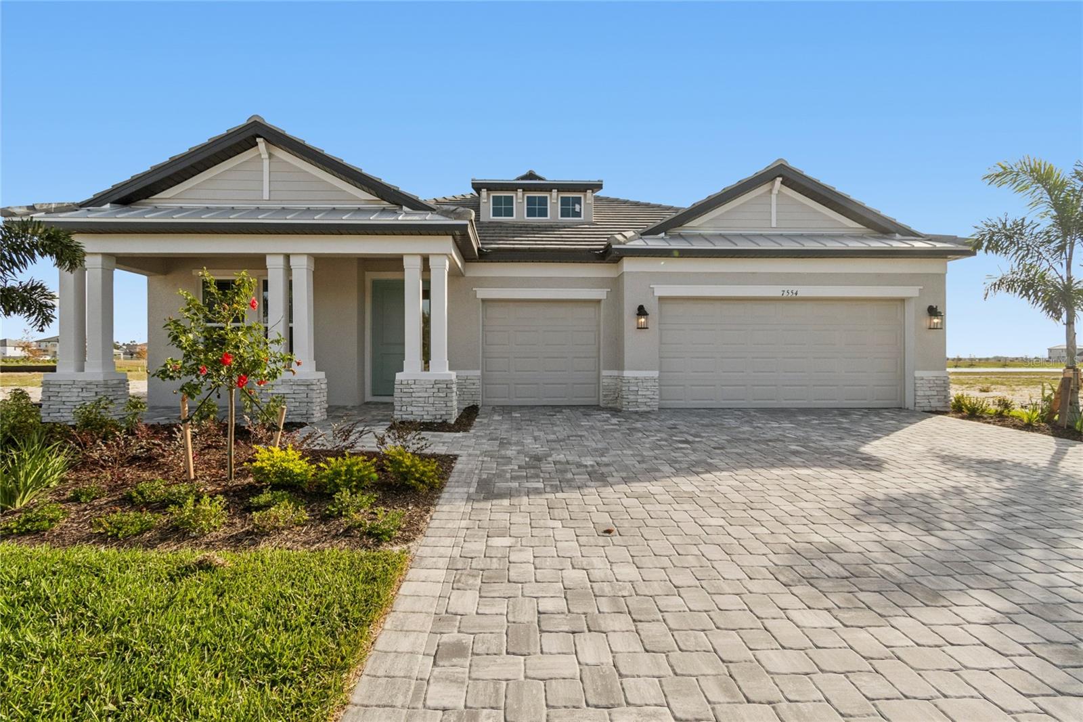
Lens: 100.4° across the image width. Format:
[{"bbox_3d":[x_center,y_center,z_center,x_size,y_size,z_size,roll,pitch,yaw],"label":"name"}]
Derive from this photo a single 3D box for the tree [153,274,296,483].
[{"bbox_3d":[-3.120,0.130,4.520,1.270,2.090,1.200,0,0,0],"label":"tree"}]

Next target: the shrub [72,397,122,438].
[{"bbox_3d":[-6.500,0.810,6.600,0.600,0.580,0.560,0,0,0],"label":"shrub"}]

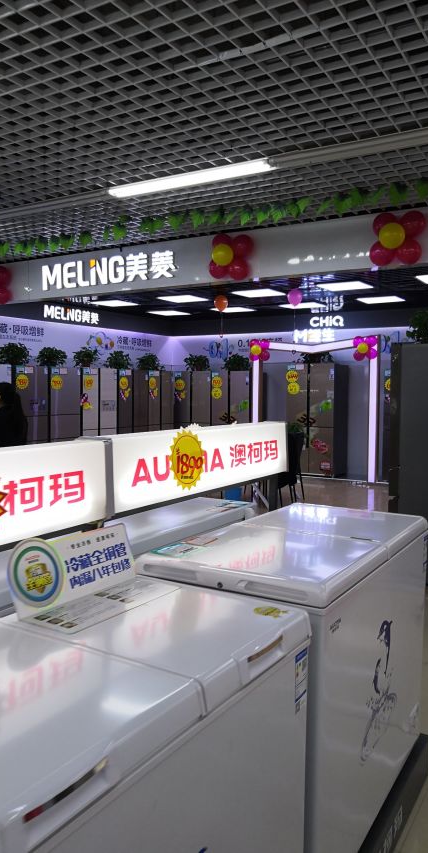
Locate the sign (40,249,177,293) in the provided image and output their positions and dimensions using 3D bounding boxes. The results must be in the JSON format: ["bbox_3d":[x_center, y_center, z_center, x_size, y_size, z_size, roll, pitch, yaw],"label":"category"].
[{"bbox_3d":[-1.013,-1.449,6.204,1.639,0.247,0.070,2,4,31],"label":"sign"}]

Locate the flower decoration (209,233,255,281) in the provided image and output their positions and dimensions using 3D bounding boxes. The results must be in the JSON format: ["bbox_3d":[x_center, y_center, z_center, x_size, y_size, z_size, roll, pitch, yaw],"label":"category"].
[{"bbox_3d":[0.151,-1.421,5.580,0.390,0.400,0.290,2,4,31],"label":"flower decoration"}]

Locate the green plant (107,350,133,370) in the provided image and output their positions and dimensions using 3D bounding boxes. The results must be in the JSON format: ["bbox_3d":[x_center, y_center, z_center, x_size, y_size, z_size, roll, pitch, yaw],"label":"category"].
[{"bbox_3d":[-1.685,-1.170,11.800,0.460,0.330,0.470,0,3,0],"label":"green plant"}]

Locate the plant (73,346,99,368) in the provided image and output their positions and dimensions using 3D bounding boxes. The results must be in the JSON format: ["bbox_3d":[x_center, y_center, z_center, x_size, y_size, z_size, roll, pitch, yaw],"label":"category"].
[{"bbox_3d":[-2.010,-1.072,10.410,0.400,0.360,0.400,0,3,0],"label":"plant"}]

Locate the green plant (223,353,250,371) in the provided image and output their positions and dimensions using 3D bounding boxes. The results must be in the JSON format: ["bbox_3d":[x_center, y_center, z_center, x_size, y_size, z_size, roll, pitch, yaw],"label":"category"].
[{"bbox_3d":[0.441,-1.240,12.750,0.500,0.330,0.460,2,4,31],"label":"green plant"}]

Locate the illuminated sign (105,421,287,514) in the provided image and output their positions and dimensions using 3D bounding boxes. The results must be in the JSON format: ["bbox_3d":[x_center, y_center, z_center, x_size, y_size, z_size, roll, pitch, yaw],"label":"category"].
[{"bbox_3d":[-0.043,0.123,2.473,0.130,0.231,1.191,2,4,31],"label":"illuminated sign"}]

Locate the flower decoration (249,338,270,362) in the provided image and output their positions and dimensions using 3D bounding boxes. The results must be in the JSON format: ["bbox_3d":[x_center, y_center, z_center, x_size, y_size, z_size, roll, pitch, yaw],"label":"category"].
[{"bbox_3d":[0.793,-1.320,11.600,0.390,0.390,0.280,2,4,31],"label":"flower decoration"}]

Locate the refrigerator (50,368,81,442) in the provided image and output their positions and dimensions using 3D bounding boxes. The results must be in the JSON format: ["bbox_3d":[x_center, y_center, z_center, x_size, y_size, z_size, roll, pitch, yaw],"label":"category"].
[{"bbox_3d":[-2.570,-0.004,10.481,0.660,1.820,0.630,2,4,31],"label":"refrigerator"}]

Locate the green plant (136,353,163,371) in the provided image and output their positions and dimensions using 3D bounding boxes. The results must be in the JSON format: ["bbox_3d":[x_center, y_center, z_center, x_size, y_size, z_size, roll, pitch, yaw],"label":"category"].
[{"bbox_3d":[-1.149,-1.149,11.854,0.420,0.340,0.440,0,3,0],"label":"green plant"}]

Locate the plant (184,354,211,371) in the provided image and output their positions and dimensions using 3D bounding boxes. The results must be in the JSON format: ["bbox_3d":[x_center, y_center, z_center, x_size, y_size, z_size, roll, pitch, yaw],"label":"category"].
[{"bbox_3d":[-0.314,-1.208,12.654,0.460,0.330,0.420,0,3,0],"label":"plant"}]

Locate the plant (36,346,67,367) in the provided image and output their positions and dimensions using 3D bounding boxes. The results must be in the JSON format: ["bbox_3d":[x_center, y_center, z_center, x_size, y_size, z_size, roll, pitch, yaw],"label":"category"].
[{"bbox_3d":[-2.544,-1.084,10.450,0.460,0.320,0.470,0,3,0],"label":"plant"}]

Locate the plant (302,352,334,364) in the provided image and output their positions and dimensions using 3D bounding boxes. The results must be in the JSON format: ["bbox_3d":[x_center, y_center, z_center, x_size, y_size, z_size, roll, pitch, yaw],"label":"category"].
[{"bbox_3d":[1.774,-1.220,11.350,0.470,0.320,0.450,2,4,31],"label":"plant"}]

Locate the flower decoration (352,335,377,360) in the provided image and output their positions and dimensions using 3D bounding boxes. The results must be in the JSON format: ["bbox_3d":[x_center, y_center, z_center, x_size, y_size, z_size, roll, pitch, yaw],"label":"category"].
[{"bbox_3d":[2.357,-1.209,10.350,0.390,0.390,0.280,2,4,31],"label":"flower decoration"}]

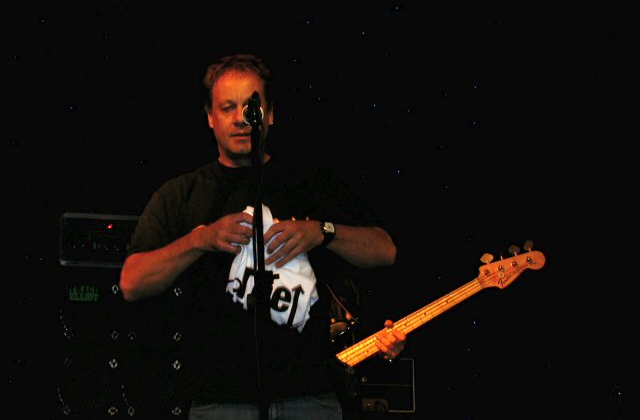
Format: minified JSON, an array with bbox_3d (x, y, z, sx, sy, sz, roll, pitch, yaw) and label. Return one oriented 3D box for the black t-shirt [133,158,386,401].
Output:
[{"bbox_3d":[-0.164,0.172,4.200,0.630,0.610,0.330,0,-6,0],"label":"black t-shirt"}]

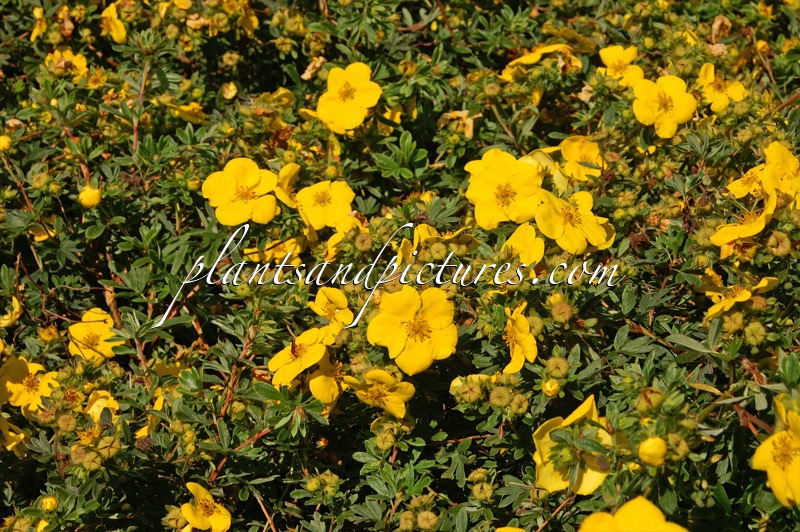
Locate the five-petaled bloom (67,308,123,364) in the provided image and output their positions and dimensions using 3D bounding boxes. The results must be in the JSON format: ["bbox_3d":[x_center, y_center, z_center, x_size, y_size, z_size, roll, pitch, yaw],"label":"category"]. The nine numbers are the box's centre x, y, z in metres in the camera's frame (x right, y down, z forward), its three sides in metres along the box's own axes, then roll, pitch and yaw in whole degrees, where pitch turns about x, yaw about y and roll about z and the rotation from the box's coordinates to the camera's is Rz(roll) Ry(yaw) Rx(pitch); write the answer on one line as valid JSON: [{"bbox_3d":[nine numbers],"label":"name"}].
[{"bbox_3d":[-0.123,0.029,0.810,0.025,0.009,0.025,5,66,10],"label":"five-petaled bloom"}]

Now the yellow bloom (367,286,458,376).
[{"bbox_3d":[0.005,0.025,0.750,0.034,0.034,0.012,0,-12,0],"label":"yellow bloom"}]

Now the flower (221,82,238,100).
[{"bbox_3d":[-0.091,-0.093,1.070,0.009,0.010,0.009,7,30,0],"label":"flower"}]

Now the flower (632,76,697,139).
[{"bbox_3d":[0.144,-0.087,1.092,0.035,0.035,0.012,-1,-14,-2],"label":"flower"}]

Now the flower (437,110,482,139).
[{"bbox_3d":[0.030,-0.071,1.008,0.023,0.016,0.016,0,60,0],"label":"flower"}]

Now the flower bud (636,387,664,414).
[{"bbox_3d":[0.096,0.051,0.765,0.011,0.010,0.011,-7,30,0],"label":"flower bud"}]

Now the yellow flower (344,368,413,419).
[{"bbox_3d":[-0.008,0.049,0.770,0.026,0.011,0.029,37,50,27],"label":"yellow flower"}]

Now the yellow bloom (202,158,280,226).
[{"bbox_3d":[-0.068,-0.032,0.860,0.033,0.012,0.032,-2,65,-3],"label":"yellow bloom"}]

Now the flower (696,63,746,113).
[{"bbox_3d":[0.154,-0.085,0.955,0.025,0.010,0.025,-8,66,-10],"label":"flower"}]

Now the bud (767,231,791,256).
[{"bbox_3d":[0.171,-0.010,0.902,0.011,0.011,0.011,0,28,0],"label":"bud"}]

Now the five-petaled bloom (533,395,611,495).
[{"bbox_3d":[0.060,0.062,0.698,0.029,0.016,0.035,-2,70,-4],"label":"five-petaled bloom"}]

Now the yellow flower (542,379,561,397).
[{"bbox_3d":[0.060,0.048,0.792,0.007,0.008,0.007,0,28,0],"label":"yellow flower"}]

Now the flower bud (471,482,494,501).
[{"bbox_3d":[0.028,0.077,0.686,0.008,0.006,0.007,0,53,0],"label":"flower bud"}]

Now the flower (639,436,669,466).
[{"bbox_3d":[0.088,0.065,0.700,0.010,0.011,0.010,7,30,0],"label":"flower"}]

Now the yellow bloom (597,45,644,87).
[{"bbox_3d":[0.126,-0.114,1.142,0.029,0.012,0.027,0,63,0],"label":"yellow bloom"}]

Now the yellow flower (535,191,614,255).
[{"bbox_3d":[0.075,-0.019,0.860,0.034,0.012,0.030,-10,65,-13],"label":"yellow flower"}]

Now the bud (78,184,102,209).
[{"bbox_3d":[-0.142,-0.032,0.914,0.011,0.011,0.011,0,66,0],"label":"bud"}]

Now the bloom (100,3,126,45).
[{"bbox_3d":[-0.174,-0.146,1.212,0.013,0.025,0.020,4,19,-44],"label":"bloom"}]

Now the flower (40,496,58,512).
[{"bbox_3d":[-0.134,0.091,0.762,0.007,0.007,0.007,0,28,0],"label":"flower"}]

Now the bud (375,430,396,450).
[{"bbox_3d":[-0.005,0.063,0.716,0.008,0.007,0.007,0,72,0],"label":"bud"}]

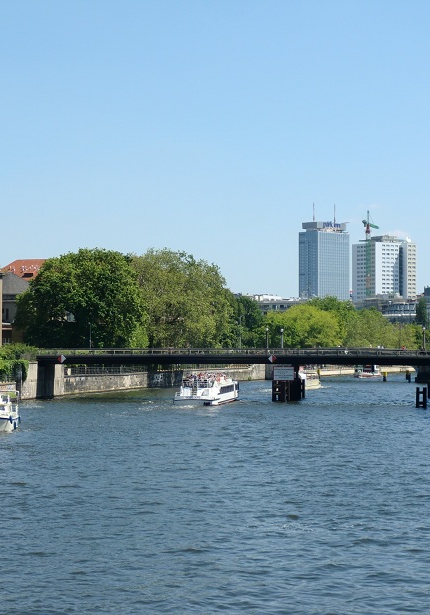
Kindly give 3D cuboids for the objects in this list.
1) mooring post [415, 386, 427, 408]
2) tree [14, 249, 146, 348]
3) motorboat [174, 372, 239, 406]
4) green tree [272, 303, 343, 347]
[{"bbox_3d":[26.296,11.513,220.000,1.300,2.650,0.600,0,-1,0],"label":"mooring post"},{"bbox_3d":[-23.722,-0.106,305.000,22.500,20.600,21.000,0,-1,0],"label":"tree"},{"bbox_3d":[-0.949,11.334,245.000,5.100,4.200,28.000,0,-1,8],"label":"motorboat"},{"bbox_3d":[24.604,6.857,465.000,18.500,15.300,17.500,0,-1,0],"label":"green tree"}]

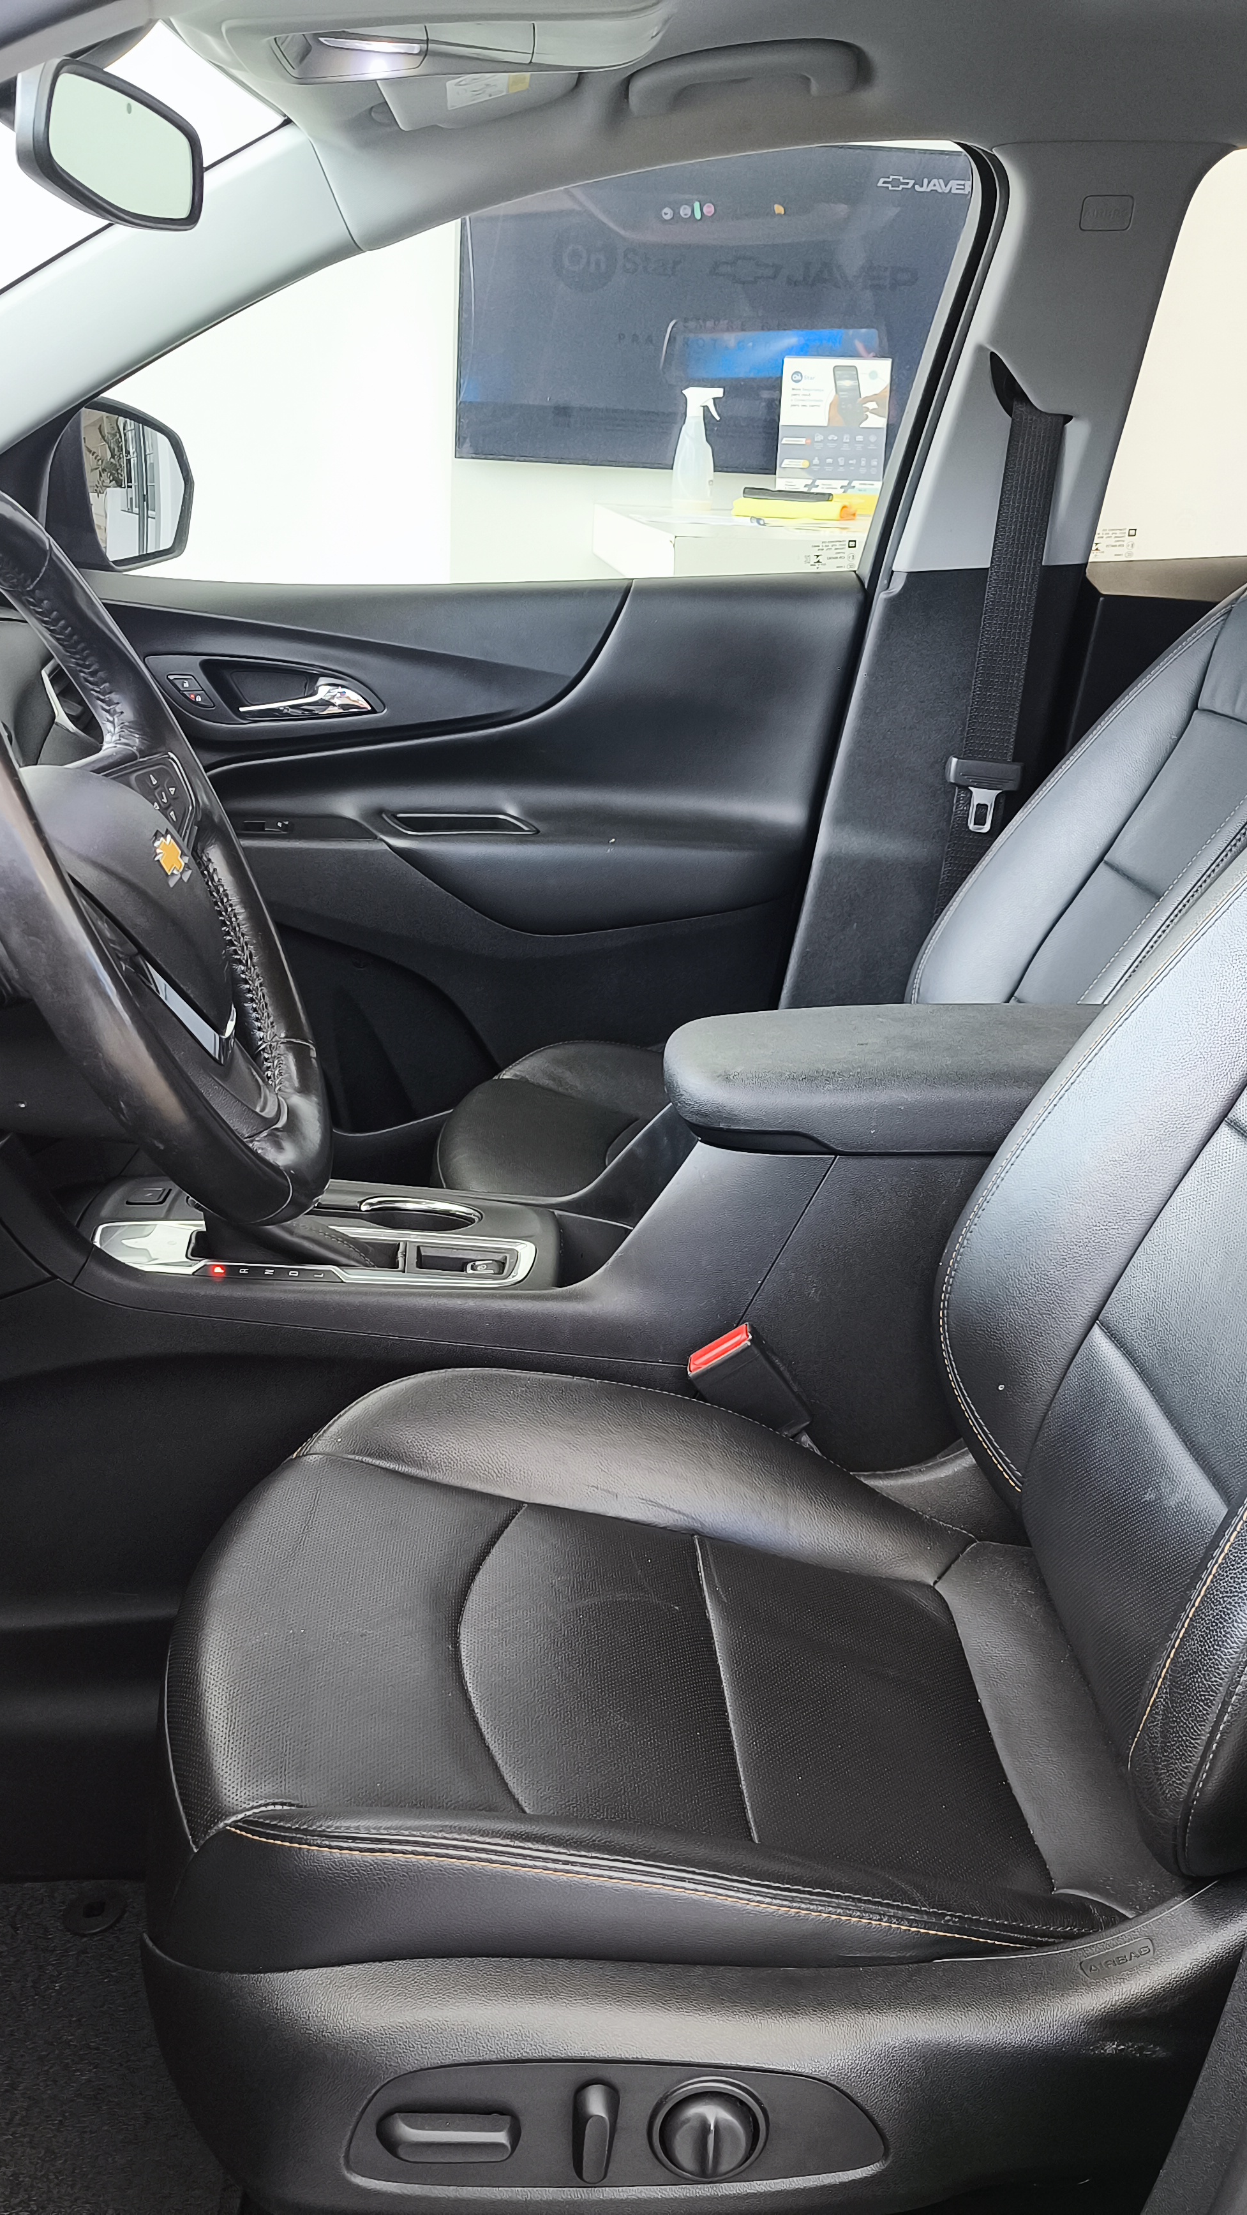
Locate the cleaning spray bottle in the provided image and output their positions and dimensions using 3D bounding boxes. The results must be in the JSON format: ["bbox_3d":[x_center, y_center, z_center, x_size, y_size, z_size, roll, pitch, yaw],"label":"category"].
[{"bbox_3d":[0.150,-1.314,4.280,0.095,0.240,0.075,4,17,4],"label":"cleaning spray bottle"}]

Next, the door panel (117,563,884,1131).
[{"bbox_3d":[-0.207,-0.213,2.064,0.860,0.630,0.130,2,17,-3],"label":"door panel"}]

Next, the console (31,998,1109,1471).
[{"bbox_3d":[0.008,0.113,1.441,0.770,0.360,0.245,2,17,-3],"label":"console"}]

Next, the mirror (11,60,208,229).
[{"bbox_3d":[-0.298,-0.551,1.223,0.042,0.075,0.240,10,18,6],"label":"mirror"}]

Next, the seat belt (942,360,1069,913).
[{"bbox_3d":[0.358,-0.429,1.993,0.085,0.540,0.060,2,17,-3],"label":"seat belt"}]

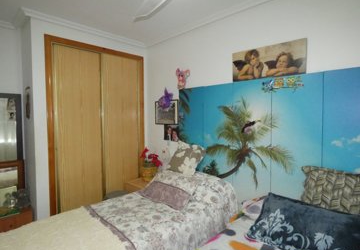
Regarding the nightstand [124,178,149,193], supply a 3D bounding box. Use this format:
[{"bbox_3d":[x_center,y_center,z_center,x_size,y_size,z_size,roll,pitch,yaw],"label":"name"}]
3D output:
[{"bbox_3d":[-0.490,1.112,3.120,0.420,0.480,0.390,2,4,44],"label":"nightstand"}]

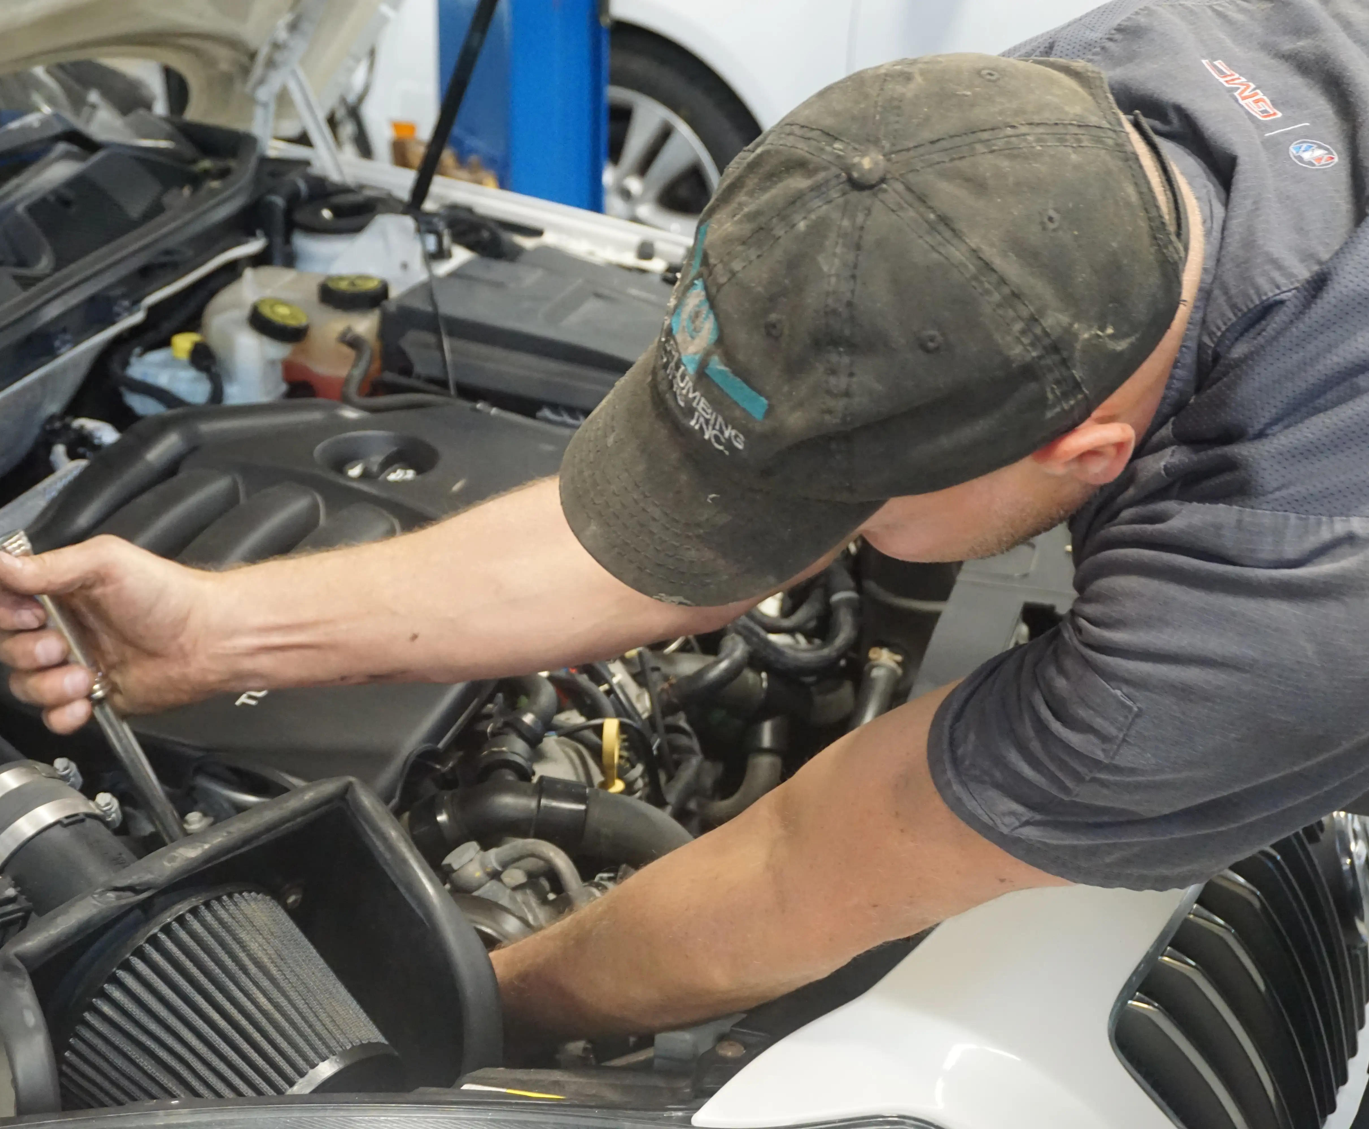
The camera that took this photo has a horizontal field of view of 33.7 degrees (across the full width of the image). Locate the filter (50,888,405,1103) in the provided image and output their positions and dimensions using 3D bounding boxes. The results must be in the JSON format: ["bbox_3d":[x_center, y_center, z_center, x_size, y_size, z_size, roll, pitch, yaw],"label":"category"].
[{"bbox_3d":[-0.234,0.268,1.182,0.140,0.162,0.162,34,37,25],"label":"filter"}]

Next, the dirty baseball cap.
[{"bbox_3d":[0.055,-0.100,0.888,0.272,0.163,0.172,-23,65,11],"label":"dirty baseball cap"}]

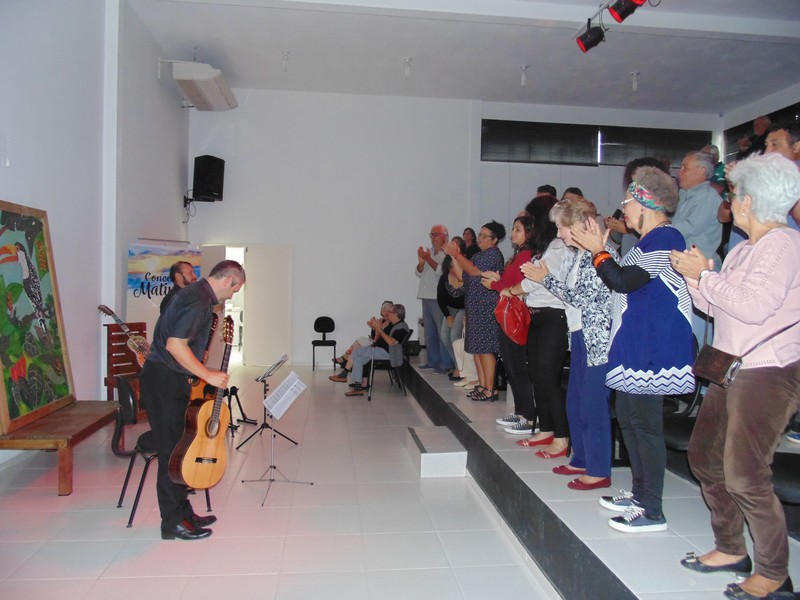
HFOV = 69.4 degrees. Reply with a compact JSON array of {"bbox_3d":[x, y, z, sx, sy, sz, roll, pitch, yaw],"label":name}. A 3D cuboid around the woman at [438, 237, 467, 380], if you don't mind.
[{"bbox_3d":[0.625,0.114,6.807,0.480,1.640,0.340,2,2,30],"label":"woman"}]

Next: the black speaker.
[{"bbox_3d":[-3.190,-2.016,9.610,0.350,0.670,0.440,2,2,19],"label":"black speaker"}]

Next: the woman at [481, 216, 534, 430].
[{"bbox_3d":[0.854,0.168,4.380,0.440,1.610,0.470,1,2,-18],"label":"woman"}]

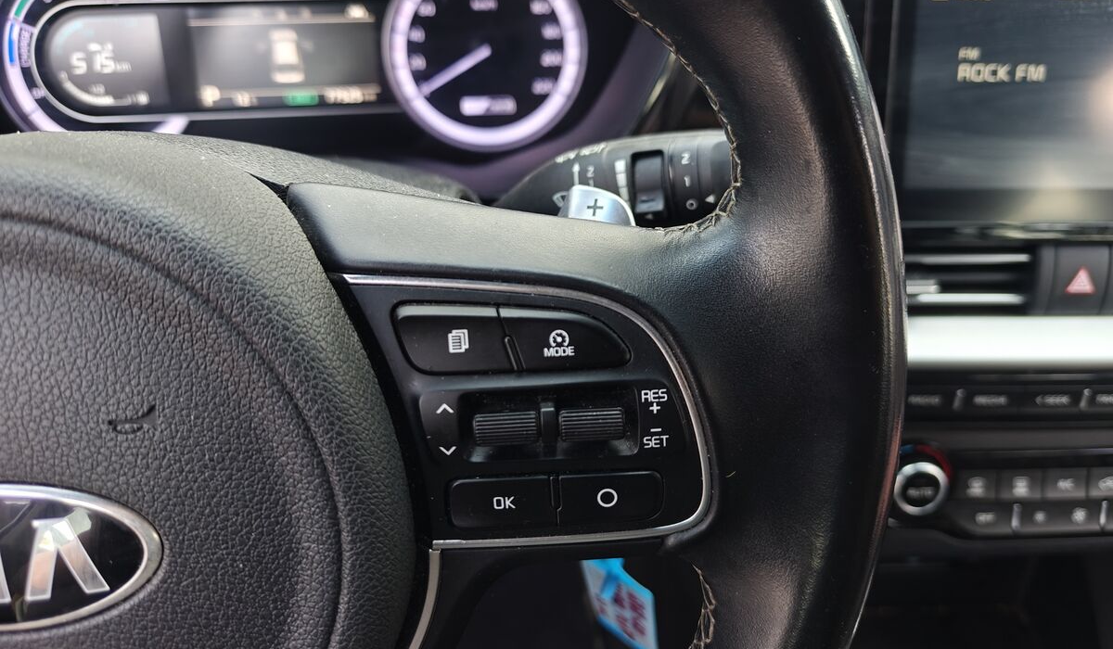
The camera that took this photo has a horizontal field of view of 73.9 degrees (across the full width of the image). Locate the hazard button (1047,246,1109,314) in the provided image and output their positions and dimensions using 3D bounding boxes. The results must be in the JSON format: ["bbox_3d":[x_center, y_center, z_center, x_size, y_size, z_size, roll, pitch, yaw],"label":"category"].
[{"bbox_3d":[0.245,-0.021,0.352,0.026,0.033,0.012,-1,12,-2],"label":"hazard button"}]

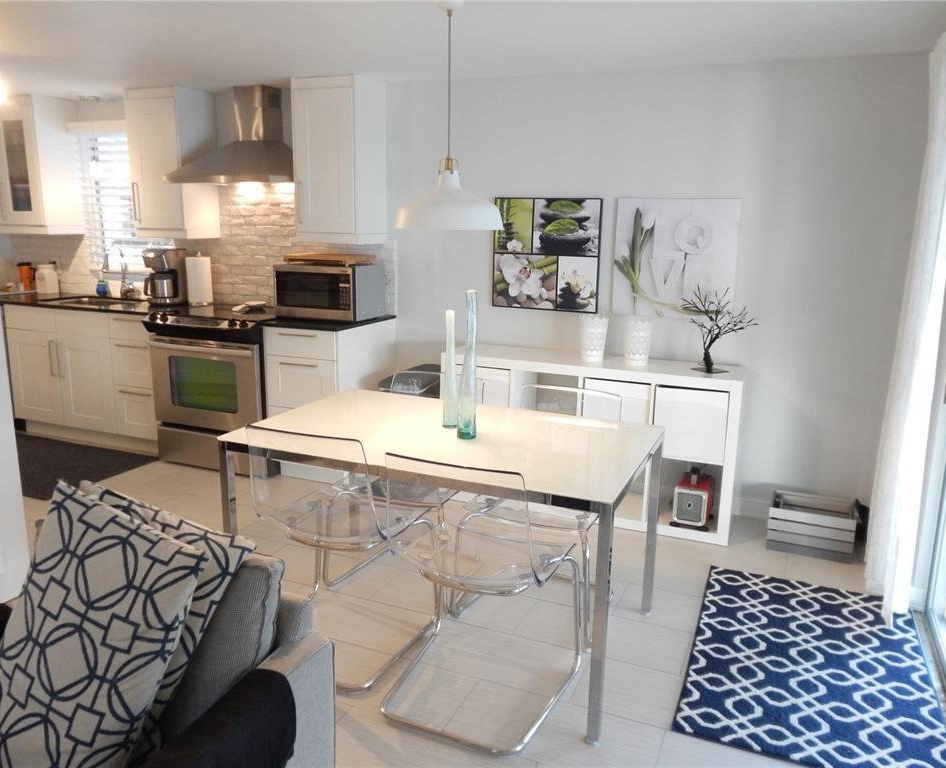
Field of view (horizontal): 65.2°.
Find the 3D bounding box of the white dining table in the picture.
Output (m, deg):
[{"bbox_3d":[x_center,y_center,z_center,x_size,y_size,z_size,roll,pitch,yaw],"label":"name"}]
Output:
[{"bbox_3d":[-0.079,0.539,2.693,1.350,0.746,0.848,6,14,22],"label":"white dining table"}]

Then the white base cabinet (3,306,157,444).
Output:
[{"bbox_3d":[-2.320,-0.085,4.869,1.256,0.854,0.629,6,13,22],"label":"white base cabinet"}]

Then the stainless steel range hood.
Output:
[{"bbox_3d":[-1.321,-1.426,4.257,0.760,0.540,0.485,6,14,22],"label":"stainless steel range hood"}]

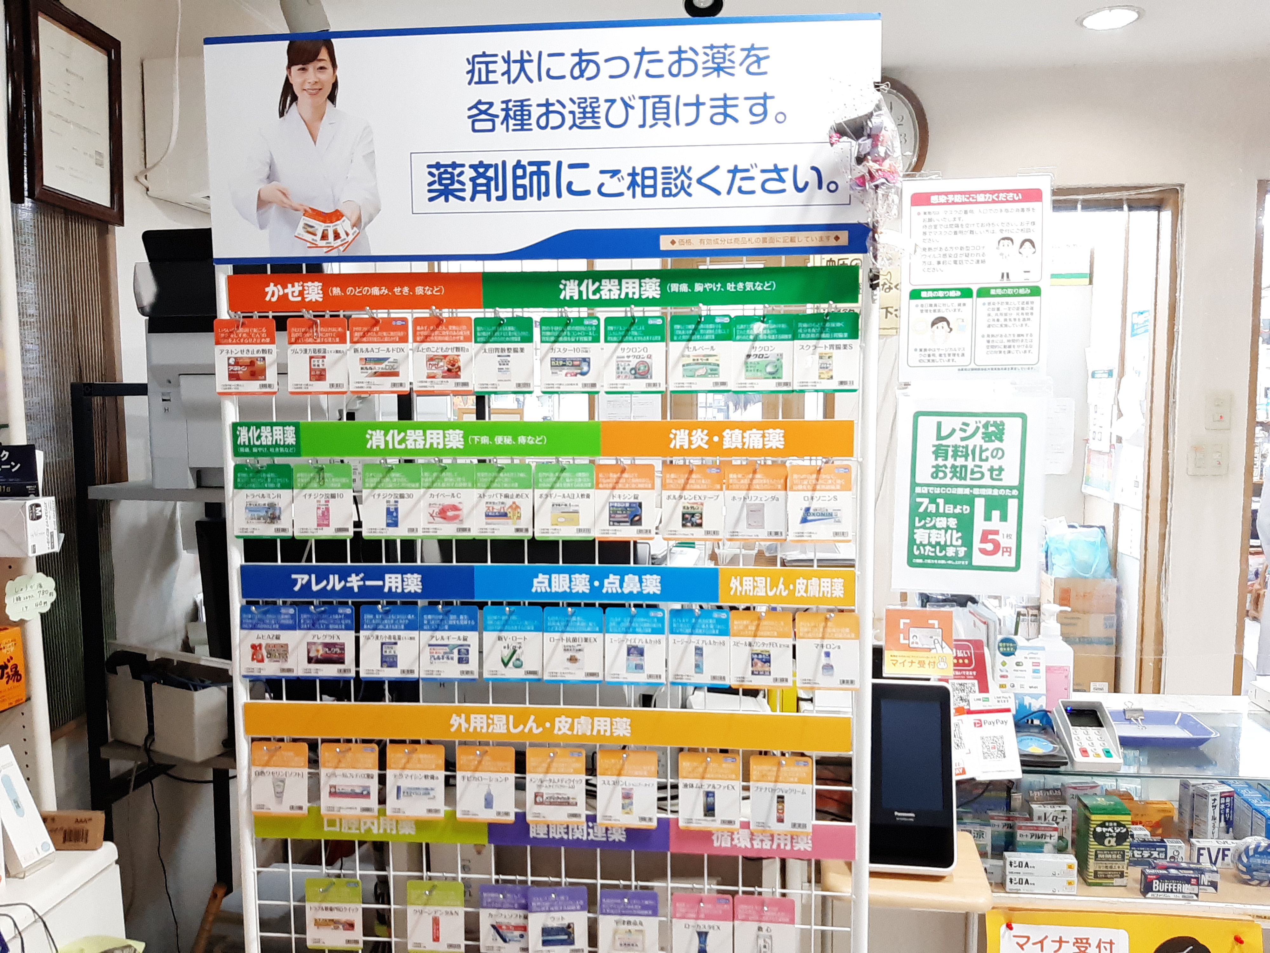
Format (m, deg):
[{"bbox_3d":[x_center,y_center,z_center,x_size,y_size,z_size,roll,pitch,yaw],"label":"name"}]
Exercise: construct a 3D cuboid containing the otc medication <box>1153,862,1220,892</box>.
[{"bbox_3d":[0.905,0.659,1.572,0.094,0.035,0.024,1,5,8],"label":"otc medication"}]

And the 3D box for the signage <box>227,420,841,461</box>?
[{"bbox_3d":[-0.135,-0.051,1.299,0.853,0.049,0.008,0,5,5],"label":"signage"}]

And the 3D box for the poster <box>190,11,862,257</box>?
[{"bbox_3d":[-0.136,-0.441,1.265,0.895,0.301,0.006,0,5,5],"label":"poster"}]

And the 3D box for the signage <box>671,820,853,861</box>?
[{"bbox_3d":[0.176,0.501,1.320,0.254,0.049,0.008,0,5,5],"label":"signage"}]

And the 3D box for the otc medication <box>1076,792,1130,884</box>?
[{"bbox_3d":[0.784,0.611,1.598,0.062,0.128,0.062,0,5,6],"label":"otc medication"}]

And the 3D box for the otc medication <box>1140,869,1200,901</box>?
[{"bbox_3d":[0.820,0.626,1.466,0.078,0.036,0.023,0,5,5],"label":"otc medication"}]

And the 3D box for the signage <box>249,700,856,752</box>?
[{"bbox_3d":[-0.132,0.348,1.328,0.853,0.047,0.005,0,5,5],"label":"signage"}]

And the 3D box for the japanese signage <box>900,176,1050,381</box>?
[{"bbox_3d":[0.502,-0.290,1.409,0.213,0.296,0.003,-1,5,5],"label":"japanese signage"}]

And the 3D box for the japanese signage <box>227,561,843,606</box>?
[{"bbox_3d":[-0.131,0.149,1.312,0.853,0.048,0.005,0,5,5],"label":"japanese signage"}]

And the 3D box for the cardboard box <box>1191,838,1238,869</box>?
[{"bbox_3d":[0.954,0.618,1.562,0.081,0.036,0.024,0,5,5],"label":"cardboard box"}]

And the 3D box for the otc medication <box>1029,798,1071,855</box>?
[{"bbox_3d":[0.704,0.596,1.617,0.064,0.073,0.023,0,5,5],"label":"otc medication"}]

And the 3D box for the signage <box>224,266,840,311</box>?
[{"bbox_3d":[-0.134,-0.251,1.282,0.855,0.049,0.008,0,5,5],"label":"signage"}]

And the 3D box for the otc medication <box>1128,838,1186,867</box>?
[{"bbox_3d":[0.849,0.617,1.568,0.097,0.037,0.024,0,5,5],"label":"otc medication"}]

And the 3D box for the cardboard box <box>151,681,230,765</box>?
[{"bbox_3d":[-0.864,0.469,1.864,0.133,0.133,0.077,3,6,30],"label":"cardboard box"}]

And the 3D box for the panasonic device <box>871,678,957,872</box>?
[{"bbox_3d":[0.408,0.435,1.442,0.130,0.280,0.120,1,5,9],"label":"panasonic device"}]

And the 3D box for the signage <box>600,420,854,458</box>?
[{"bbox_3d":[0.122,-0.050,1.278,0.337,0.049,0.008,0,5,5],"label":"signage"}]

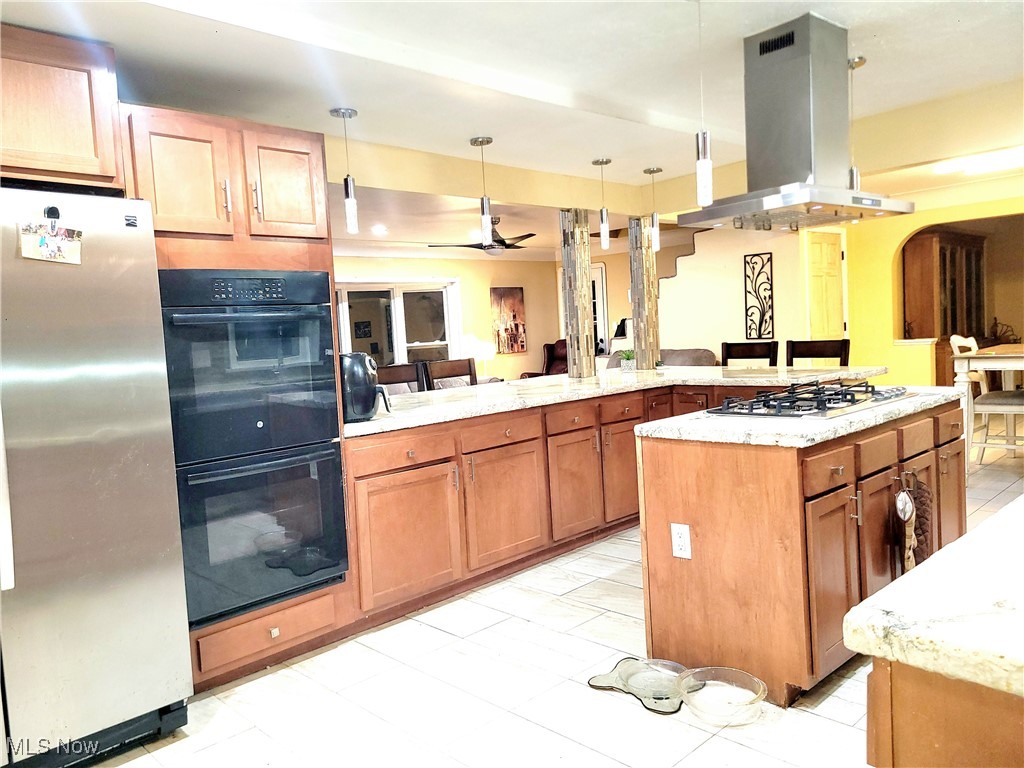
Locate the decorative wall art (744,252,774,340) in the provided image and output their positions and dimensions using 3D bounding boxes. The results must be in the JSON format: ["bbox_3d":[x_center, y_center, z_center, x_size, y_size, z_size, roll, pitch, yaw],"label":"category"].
[{"bbox_3d":[2.411,-0.849,7.496,0.030,0.830,0.295,-7,5,-44],"label":"decorative wall art"}]

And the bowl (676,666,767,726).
[{"bbox_3d":[0.692,1.032,2.543,0.285,0.075,0.285,-3,4,0],"label":"bowl"}]

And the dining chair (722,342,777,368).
[{"bbox_3d":[1.762,0.222,5.944,0.450,1.081,0.500,1,6,43],"label":"dining chair"}]

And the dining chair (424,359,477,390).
[{"bbox_3d":[-0.283,0.345,6.144,0.480,1.080,0.560,-7,5,-44],"label":"dining chair"}]

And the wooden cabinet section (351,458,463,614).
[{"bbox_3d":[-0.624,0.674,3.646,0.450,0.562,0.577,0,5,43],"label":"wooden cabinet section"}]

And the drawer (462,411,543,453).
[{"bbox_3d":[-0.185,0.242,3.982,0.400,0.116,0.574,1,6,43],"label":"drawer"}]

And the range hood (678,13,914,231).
[{"bbox_3d":[1.169,-1.067,3.197,0.830,0.760,0.610,-7,5,-42],"label":"range hood"}]

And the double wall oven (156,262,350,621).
[{"bbox_3d":[-1.172,0.213,3.173,0.670,1.300,0.620,-7,5,-44],"label":"double wall oven"}]

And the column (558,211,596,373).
[{"bbox_3d":[0.500,-0.686,5.800,0.145,1.247,0.145,1,6,43],"label":"column"}]

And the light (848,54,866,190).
[{"bbox_3d":[1.618,-1.141,3.637,0.133,0.741,0.133,-7,5,-42],"label":"light"}]

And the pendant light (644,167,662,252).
[{"bbox_3d":[1.083,-1.316,5.834,0.133,0.601,0.133,1,6,43],"label":"pendant light"}]

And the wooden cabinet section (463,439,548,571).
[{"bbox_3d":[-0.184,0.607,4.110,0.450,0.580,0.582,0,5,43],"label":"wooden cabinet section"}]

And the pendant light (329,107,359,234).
[{"bbox_3d":[-0.830,-1.069,3.890,0.133,0.595,0.133,1,6,43],"label":"pendant light"}]

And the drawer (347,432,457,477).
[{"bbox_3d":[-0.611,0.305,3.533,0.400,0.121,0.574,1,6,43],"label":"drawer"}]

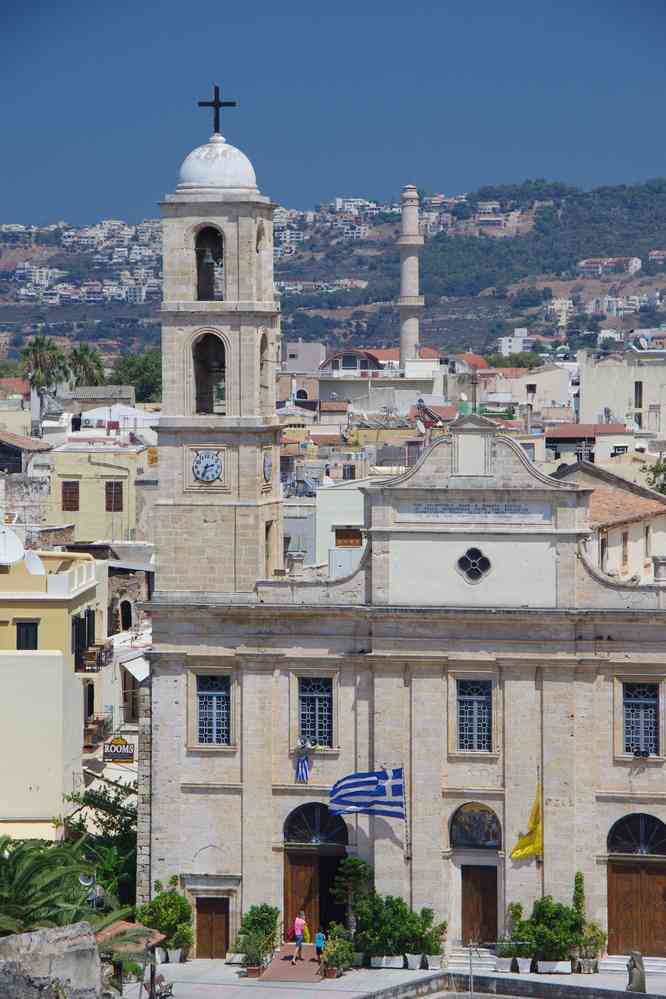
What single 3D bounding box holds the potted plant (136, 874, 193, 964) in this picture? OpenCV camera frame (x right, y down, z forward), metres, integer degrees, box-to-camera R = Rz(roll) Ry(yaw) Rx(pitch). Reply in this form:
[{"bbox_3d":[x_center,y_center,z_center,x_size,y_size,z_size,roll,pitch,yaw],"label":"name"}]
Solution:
[{"bbox_3d":[-5.478,13.654,135.391,1.553,2.575,1.400,0,3,10],"label":"potted plant"}]

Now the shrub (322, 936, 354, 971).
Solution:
[{"bbox_3d":[0.169,13.970,128.072,1.000,1.100,0.950,0,2,0],"label":"shrub"}]

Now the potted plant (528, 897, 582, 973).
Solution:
[{"bbox_3d":[6.864,13.422,128.422,1.650,2.306,1.250,0,2,13],"label":"potted plant"}]

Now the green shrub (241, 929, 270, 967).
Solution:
[{"bbox_3d":[-2.397,13.855,128.725,0.950,1.150,0.900,0,2,0],"label":"green shrub"}]

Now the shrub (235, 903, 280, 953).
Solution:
[{"bbox_3d":[-2.372,13.445,130.750,1.400,1.500,1.200,0,2,12],"label":"shrub"}]

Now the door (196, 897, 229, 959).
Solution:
[{"bbox_3d":[-3.821,13.592,131.975,1.051,1.953,0.100,0,2,13],"label":"door"}]

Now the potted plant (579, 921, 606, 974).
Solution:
[{"bbox_3d":[7.994,13.832,128.218,0.850,1.580,0.800,0,2,13],"label":"potted plant"}]

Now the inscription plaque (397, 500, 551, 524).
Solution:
[{"bbox_3d":[4.351,0.403,129.040,4.871,0.683,0.100,0,2,13],"label":"inscription plaque"}]

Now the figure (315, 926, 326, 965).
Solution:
[{"bbox_3d":[-0.386,13.744,128.479,0.380,1.132,0.320,0,2,13],"label":"figure"}]

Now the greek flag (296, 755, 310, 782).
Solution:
[{"bbox_3d":[-0.924,8.425,130.359,0.420,0.880,0.250,0,2,13],"label":"greek flag"}]

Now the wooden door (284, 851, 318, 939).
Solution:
[{"bbox_3d":[-0.995,12.519,131.408,1.106,2.886,0.100,0,2,13],"label":"wooden door"}]

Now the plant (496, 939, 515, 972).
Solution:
[{"bbox_3d":[5.526,14.607,133.338,0.514,1.007,0.500,0,3,10],"label":"plant"}]

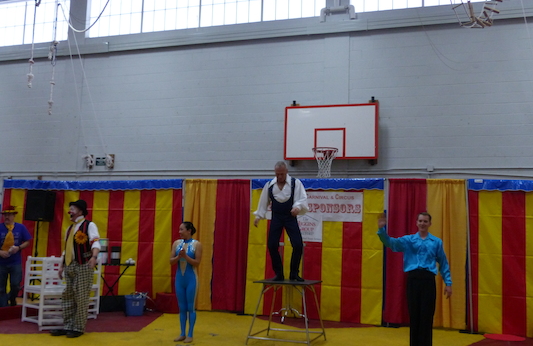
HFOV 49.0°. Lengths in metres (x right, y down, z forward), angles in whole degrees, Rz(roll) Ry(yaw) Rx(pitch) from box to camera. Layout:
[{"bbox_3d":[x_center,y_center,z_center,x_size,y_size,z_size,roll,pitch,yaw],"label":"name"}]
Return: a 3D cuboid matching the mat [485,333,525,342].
[{"bbox_3d":[3.625,2.490,8.895,0.600,0.025,0.600,-1,-7,20],"label":"mat"}]

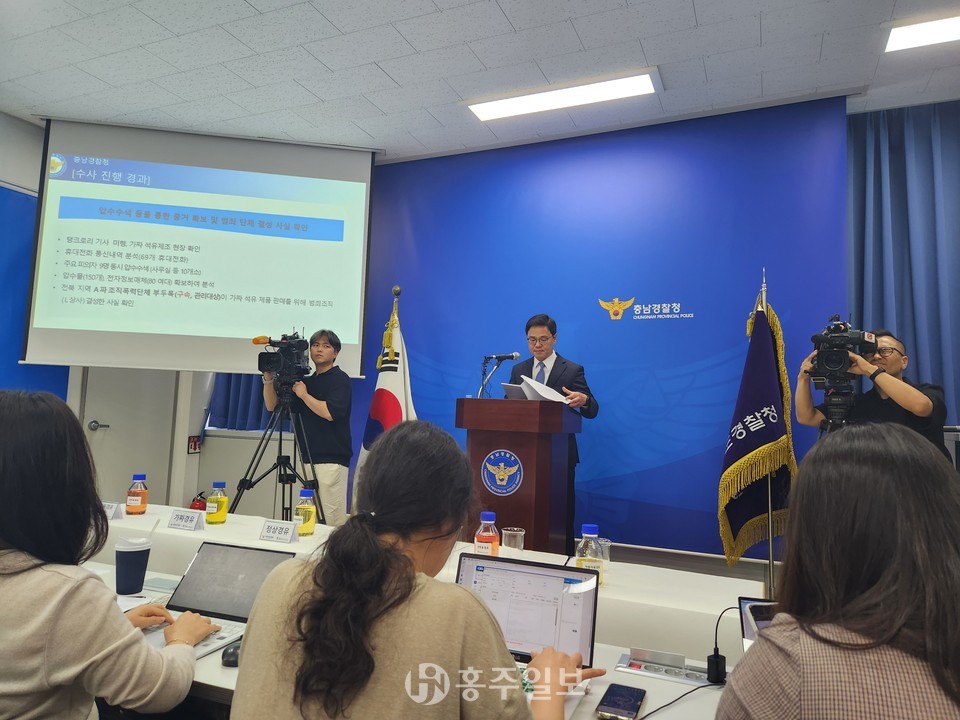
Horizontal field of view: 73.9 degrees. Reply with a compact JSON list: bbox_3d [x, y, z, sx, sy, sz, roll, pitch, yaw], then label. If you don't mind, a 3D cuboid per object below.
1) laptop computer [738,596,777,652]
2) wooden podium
[{"bbox_3d":[0.631,0.564,1.063,0.320,0.209,0.323,1,-5,12],"label":"laptop computer"},{"bbox_3d":[0.170,0.830,3.321,0.591,1.230,0.440,0,-5,24],"label":"wooden podium"}]

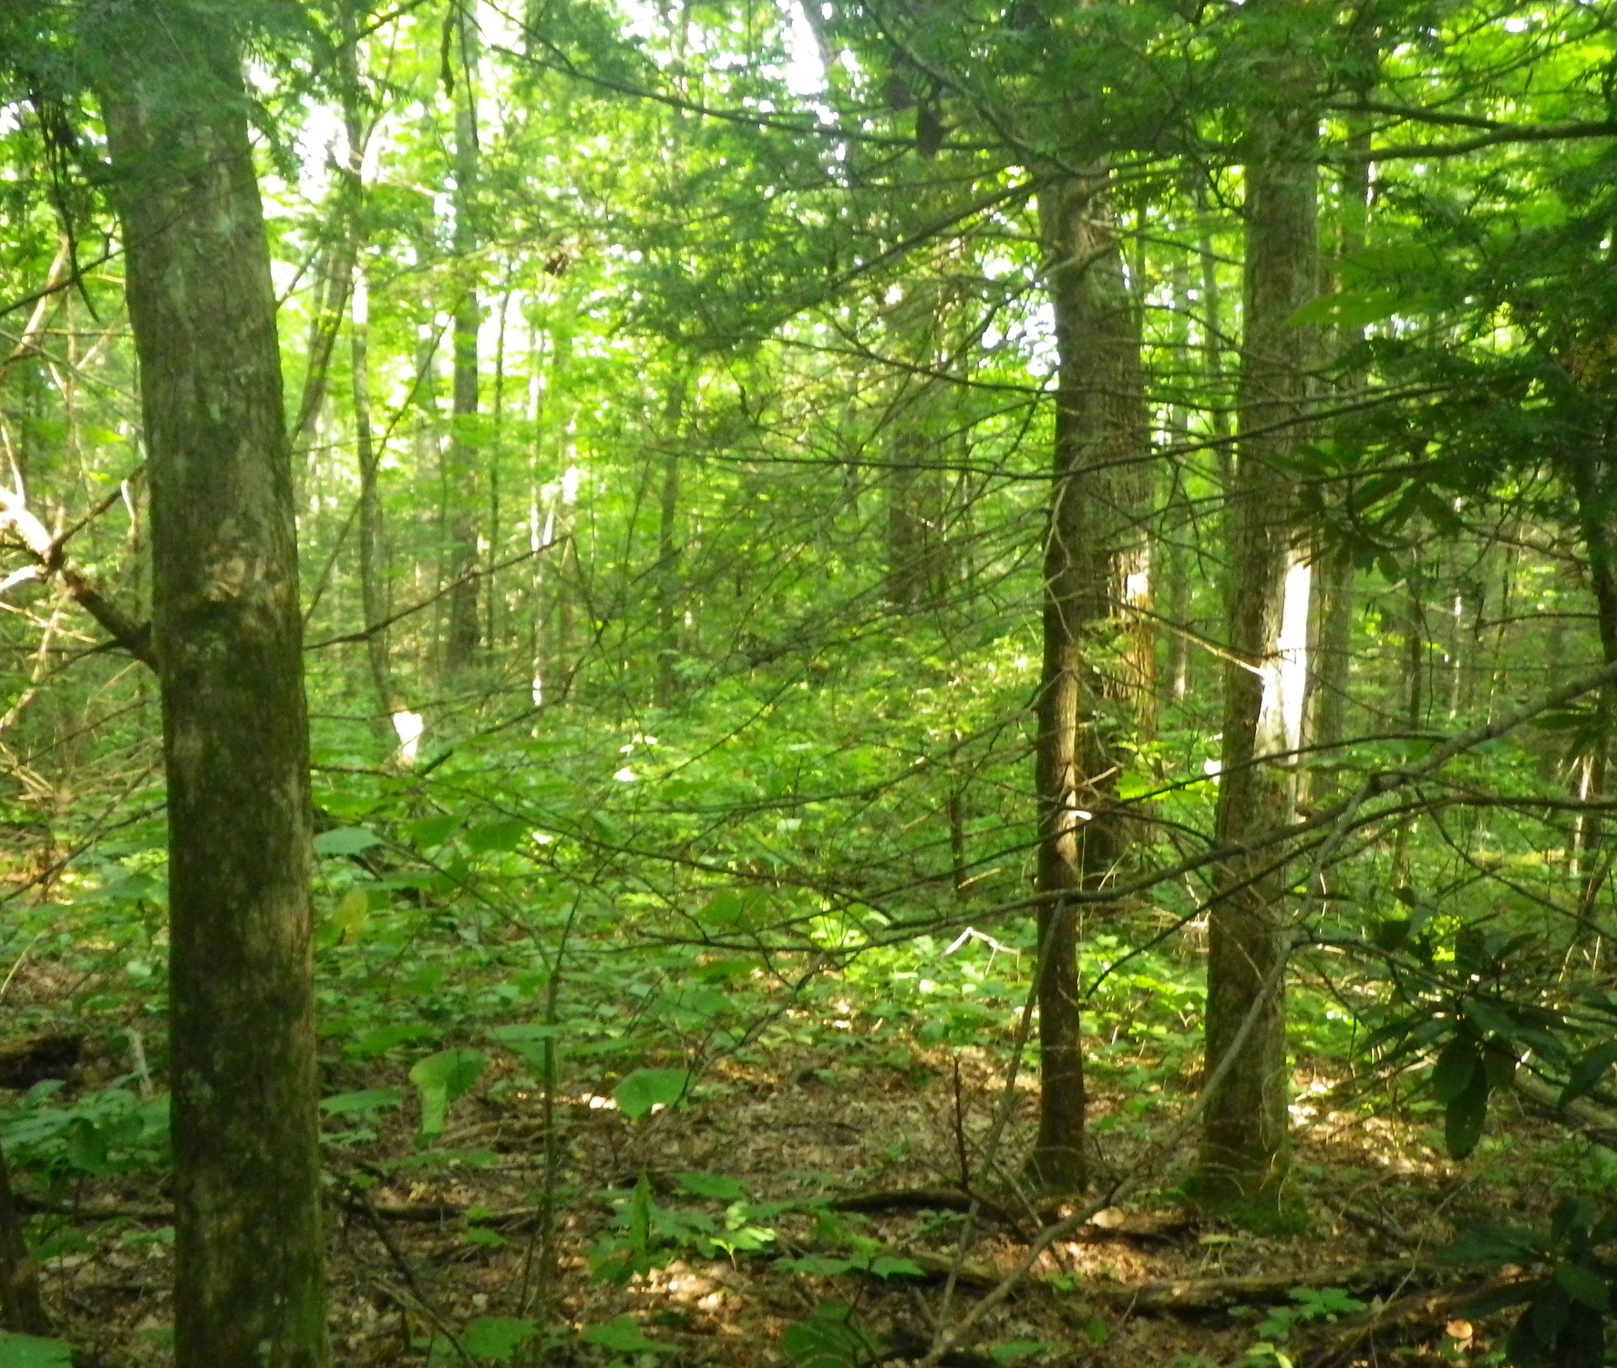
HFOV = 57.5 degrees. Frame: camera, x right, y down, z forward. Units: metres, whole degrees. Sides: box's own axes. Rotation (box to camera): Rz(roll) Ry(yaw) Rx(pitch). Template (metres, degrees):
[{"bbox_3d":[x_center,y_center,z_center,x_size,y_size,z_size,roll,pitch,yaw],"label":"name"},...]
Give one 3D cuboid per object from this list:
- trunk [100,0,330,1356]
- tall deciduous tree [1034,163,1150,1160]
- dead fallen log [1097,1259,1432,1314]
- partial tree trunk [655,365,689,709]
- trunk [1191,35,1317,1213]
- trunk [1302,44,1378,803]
[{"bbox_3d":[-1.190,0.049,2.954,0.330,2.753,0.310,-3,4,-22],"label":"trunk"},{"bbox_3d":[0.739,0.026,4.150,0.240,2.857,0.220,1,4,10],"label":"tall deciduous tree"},{"bbox_3d":[1.098,1.428,3.525,0.880,0.090,0.110,0,4,-10],"label":"dead fallen log"},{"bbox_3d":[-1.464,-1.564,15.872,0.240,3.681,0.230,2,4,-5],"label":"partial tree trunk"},{"bbox_3d":[1.202,-0.150,3.889,0.270,3.171,0.260,2,4,17],"label":"trunk"},{"bbox_3d":[3.059,-1.398,8.450,0.270,4.310,0.260,2,4,20],"label":"trunk"}]

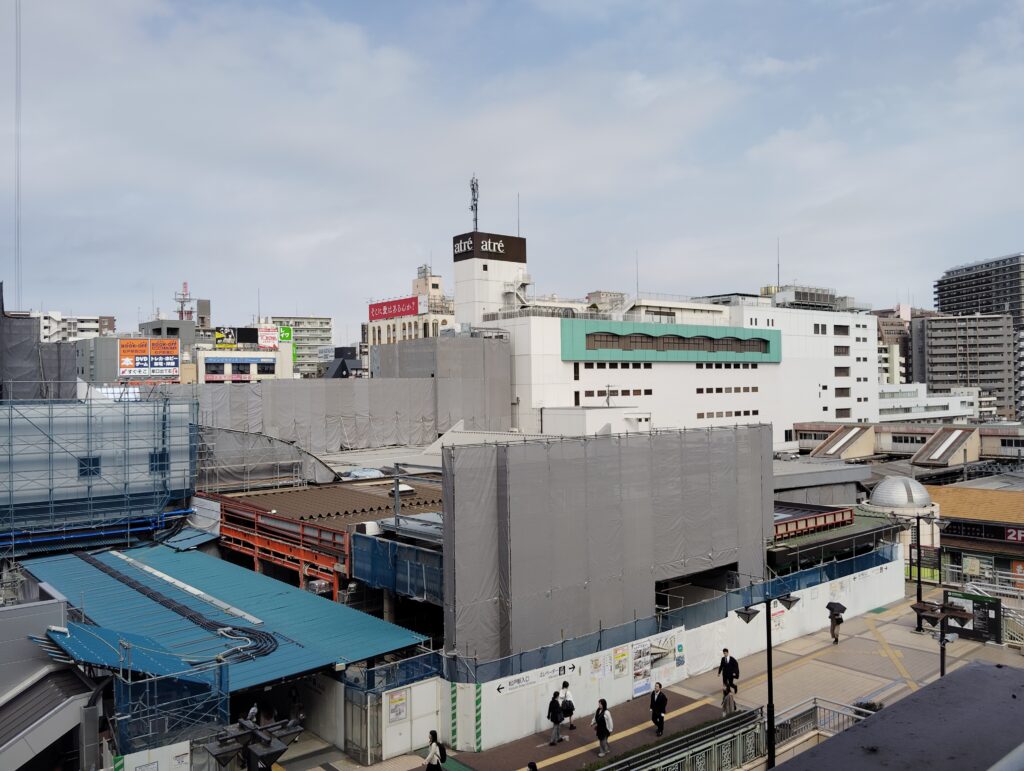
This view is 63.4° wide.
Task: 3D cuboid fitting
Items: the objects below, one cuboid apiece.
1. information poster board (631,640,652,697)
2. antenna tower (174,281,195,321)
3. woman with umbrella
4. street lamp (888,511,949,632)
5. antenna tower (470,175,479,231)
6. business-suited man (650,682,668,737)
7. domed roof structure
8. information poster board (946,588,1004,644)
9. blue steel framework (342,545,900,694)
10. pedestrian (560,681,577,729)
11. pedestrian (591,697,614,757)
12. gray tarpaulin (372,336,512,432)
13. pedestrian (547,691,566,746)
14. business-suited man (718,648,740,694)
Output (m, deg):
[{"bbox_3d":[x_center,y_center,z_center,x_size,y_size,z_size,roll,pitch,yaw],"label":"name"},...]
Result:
[{"bbox_3d":[4.548,9.871,28.932,0.970,1.855,0.040,-1,1,-39],"label":"information poster board"},{"bbox_3d":[-80.937,-21.007,205.000,4.900,9.900,4.200,-1,0,-39],"label":"antenna tower"},{"bbox_3d":[13.805,10.095,35.313,0.820,1.780,0.820,-1,1,-44],"label":"woman with umbrella"},{"bbox_3d":[18.072,8.277,36.796,2.600,5.280,2.600,-1,0,-39],"label":"street lamp"},{"bbox_3d":[-5.606,-27.200,125.000,1.250,9.100,1.250,-1,0,-39],"label":"antenna tower"},{"bbox_3d":[4.573,10.020,25.744,0.520,1.660,0.380,0,1,43],"label":"business-suited man"},{"bbox_3d":[23.237,6.193,49.493,3.640,1.700,3.640,-1,1,-39],"label":"domed roof structure"},{"bbox_3d":[19.772,9.928,35.638,2.190,1.950,0.250,-1,0,35],"label":"information poster board"},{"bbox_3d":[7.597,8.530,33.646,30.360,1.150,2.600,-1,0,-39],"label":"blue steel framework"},{"bbox_3d":[1.740,10.082,26.083,0.480,1.570,0.500,0,1,44],"label":"pedestrian"},{"bbox_3d":[2.661,10.054,24.438,0.420,1.640,0.540,-1,1,-39],"label":"pedestrian"},{"bbox_3d":[-9.271,0.112,109.163,11.200,12.050,15.000,-1,1,-39],"label":"gray tarpaulin"},{"bbox_3d":[1.343,10.197,25.522,0.550,1.640,0.550,-1,0,-39],"label":"pedestrian"},{"bbox_3d":[7.742,10.244,29.565,0.600,1.720,0.550,-1,0,36],"label":"business-suited man"}]

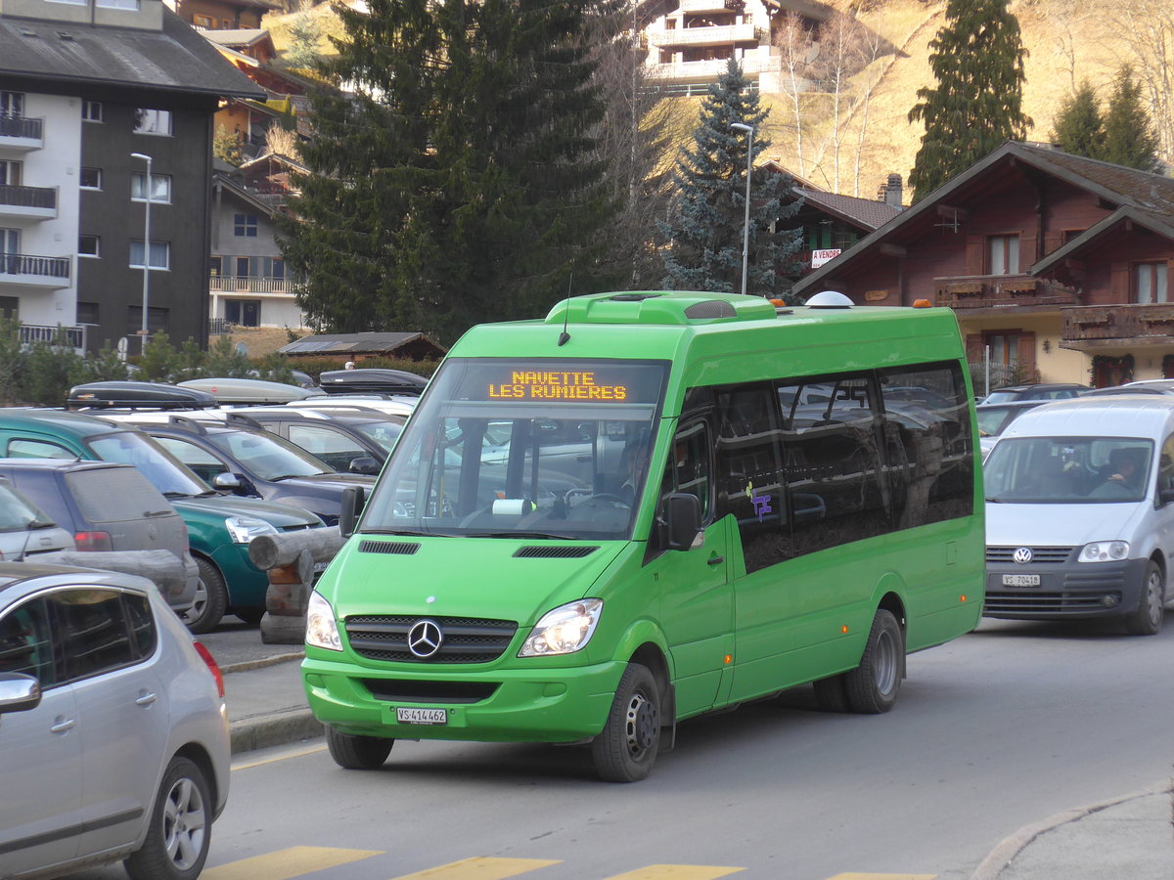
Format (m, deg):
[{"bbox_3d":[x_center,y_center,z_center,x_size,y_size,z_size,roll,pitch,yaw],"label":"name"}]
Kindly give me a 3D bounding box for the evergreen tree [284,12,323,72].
[{"bbox_3d":[-23.943,-33.545,400.000,3.200,5.200,3.200,1,-3,0],"label":"evergreen tree"}]

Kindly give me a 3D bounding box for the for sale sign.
[{"bbox_3d":[9.510,-7.166,188.000,1.270,0.720,0.040,-1,-3,29],"label":"for sale sign"}]

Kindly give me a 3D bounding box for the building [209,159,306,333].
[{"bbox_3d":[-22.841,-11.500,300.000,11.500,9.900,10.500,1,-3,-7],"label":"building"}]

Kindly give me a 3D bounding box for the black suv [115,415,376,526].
[{"bbox_3d":[-3.380,0.620,41.100,4.350,1.690,1.850,1,2,23],"label":"black suv"}]

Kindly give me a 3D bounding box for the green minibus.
[{"bbox_3d":[0.478,0.451,30.269,2.150,2.830,7.380,1,3,23],"label":"green minibus"}]

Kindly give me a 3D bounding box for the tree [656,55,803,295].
[{"bbox_3d":[3.773,-5.500,125.000,4.100,9.100,4.100,1,-3,0],"label":"tree"}]

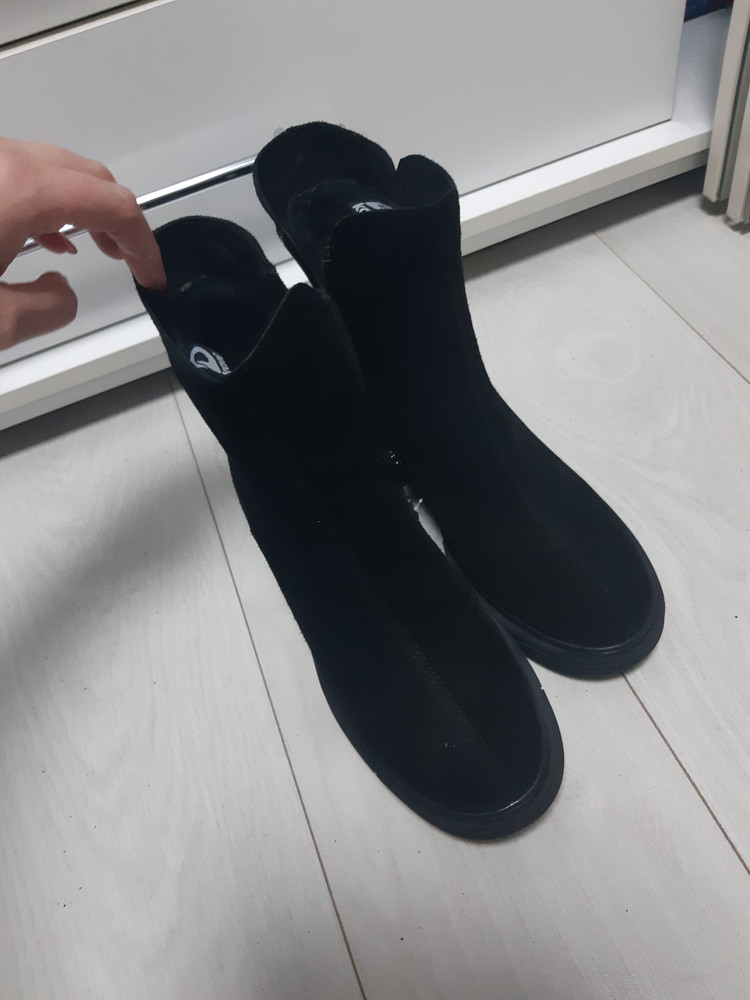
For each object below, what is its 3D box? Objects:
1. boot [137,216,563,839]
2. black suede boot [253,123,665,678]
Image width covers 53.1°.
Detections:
[{"bbox_3d":[-0.014,0.013,0.389,0.105,0.212,0.288,-30,53,-10],"label":"boot"},{"bbox_3d":[0.054,-0.058,0.426,0.103,0.212,0.288,-32,53,-11],"label":"black suede boot"}]

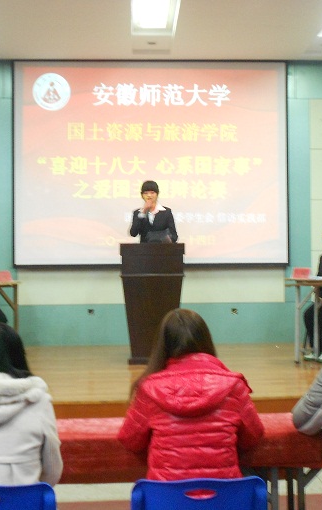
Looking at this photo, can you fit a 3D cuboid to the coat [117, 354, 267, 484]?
[{"bbox_3d":[0.093,0.645,2.930,0.500,0.620,0.450,-1,0,-3],"label":"coat"}]

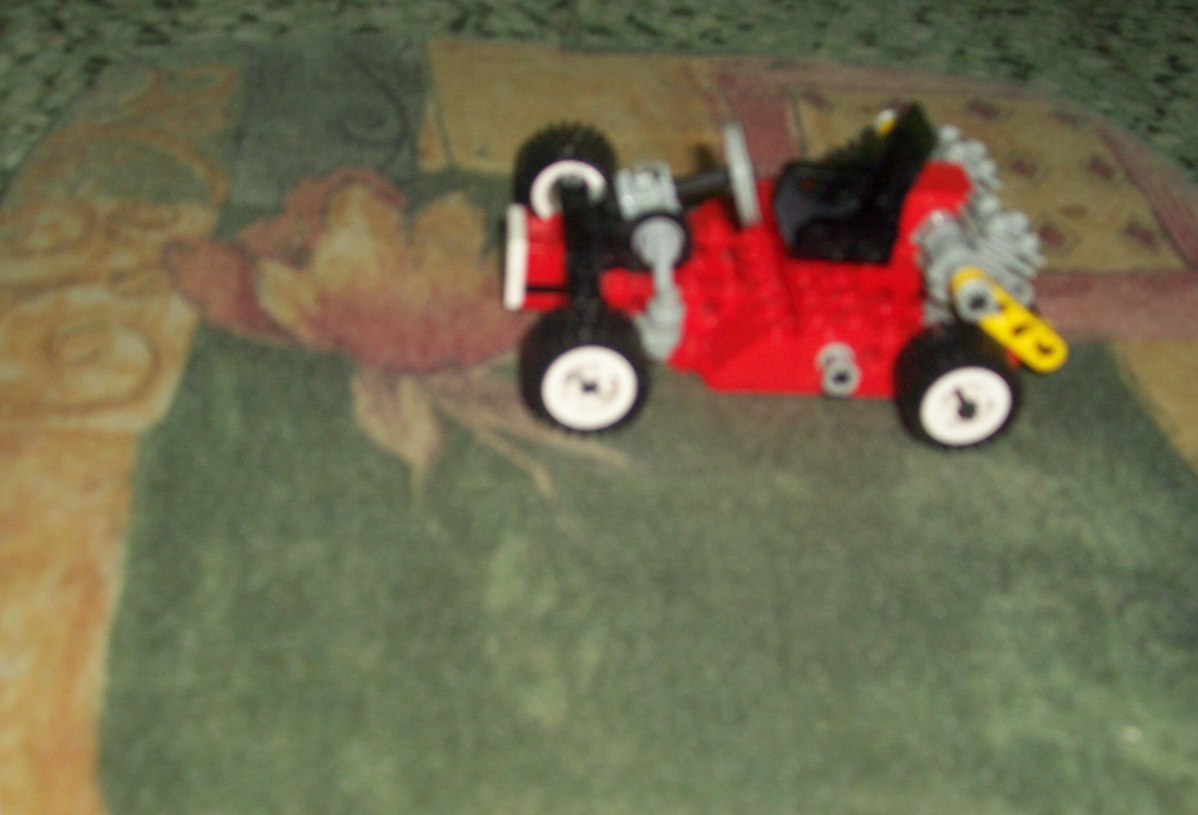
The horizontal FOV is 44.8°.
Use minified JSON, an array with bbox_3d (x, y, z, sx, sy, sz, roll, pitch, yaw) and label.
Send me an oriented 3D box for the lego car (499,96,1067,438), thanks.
[{"bbox_3d":[0.036,-0.038,0.299,0.109,0.050,0.088,3,37,-5],"label":"lego car"}]

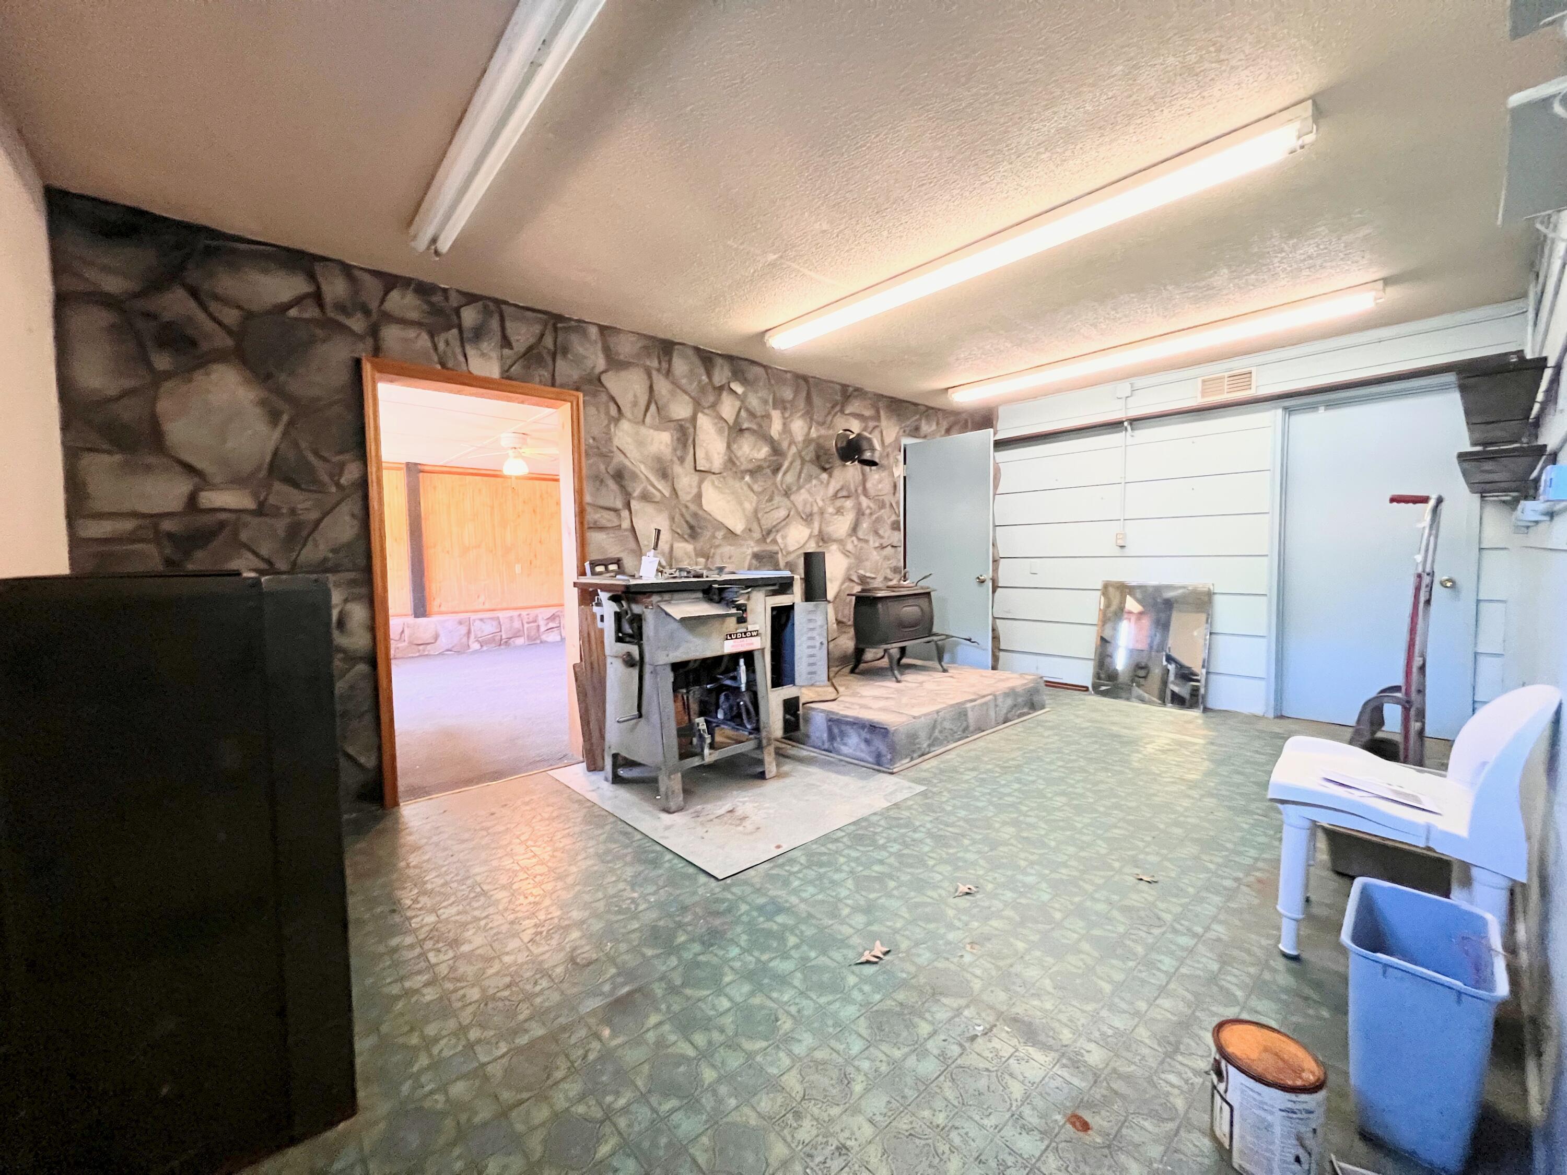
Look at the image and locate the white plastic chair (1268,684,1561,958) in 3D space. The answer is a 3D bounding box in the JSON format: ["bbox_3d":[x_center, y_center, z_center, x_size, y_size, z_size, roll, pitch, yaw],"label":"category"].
[{"bbox_3d":[1.714,0.638,1.634,0.490,0.800,0.520,-4,4,-42],"label":"white plastic chair"}]

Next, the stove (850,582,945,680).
[{"bbox_3d":[0.880,0.350,4.527,0.830,0.640,0.440,-3,4,-38],"label":"stove"}]

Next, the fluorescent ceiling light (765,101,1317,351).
[{"bbox_3d":[0.766,-1.427,2.641,0.115,0.100,2.430,-4,4,-44],"label":"fluorescent ceiling light"}]

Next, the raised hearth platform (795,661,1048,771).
[{"bbox_3d":[0.845,0.803,4.181,1.820,0.225,1.260,-4,4,-42],"label":"raised hearth platform"}]

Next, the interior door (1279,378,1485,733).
[{"bbox_3d":[3.678,-0.131,3.684,0.050,2.060,0.830,-4,4,-42],"label":"interior door"}]

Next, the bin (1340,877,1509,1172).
[{"bbox_3d":[1.275,0.874,1.188,0.340,0.390,0.215,-4,4,-42],"label":"bin"}]

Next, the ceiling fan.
[{"bbox_3d":[-2.543,-1.259,5.582,1.120,0.370,1.120,-4,4,-42],"label":"ceiling fan"}]

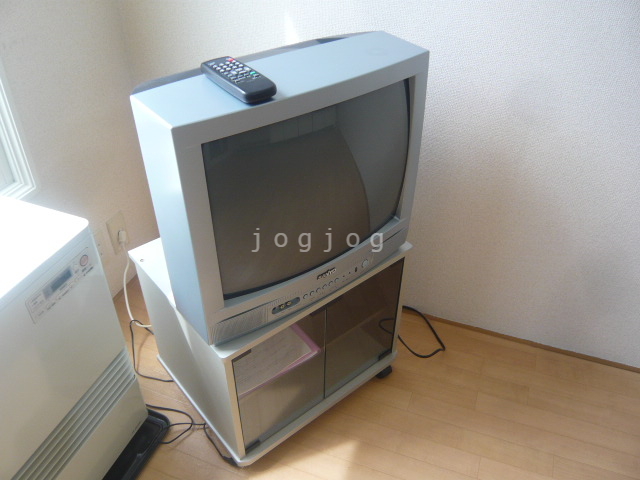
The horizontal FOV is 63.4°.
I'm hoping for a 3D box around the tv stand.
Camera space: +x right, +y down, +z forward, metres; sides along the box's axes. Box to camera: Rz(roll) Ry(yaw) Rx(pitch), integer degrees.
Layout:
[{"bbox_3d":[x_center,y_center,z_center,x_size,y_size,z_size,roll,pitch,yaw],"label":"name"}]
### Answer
[{"bbox_3d":[-0.108,0.201,1.345,0.526,0.429,0.438,-26,45,-31],"label":"tv stand"}]

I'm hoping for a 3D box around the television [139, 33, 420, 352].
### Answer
[{"bbox_3d":[-0.142,-0.184,1.125,0.544,0.450,0.475,-26,45,-31],"label":"television"}]

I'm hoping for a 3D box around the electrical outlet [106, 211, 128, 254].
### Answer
[{"bbox_3d":[-0.614,-0.022,1.571,0.015,0.120,0.070,12,38,16],"label":"electrical outlet"}]

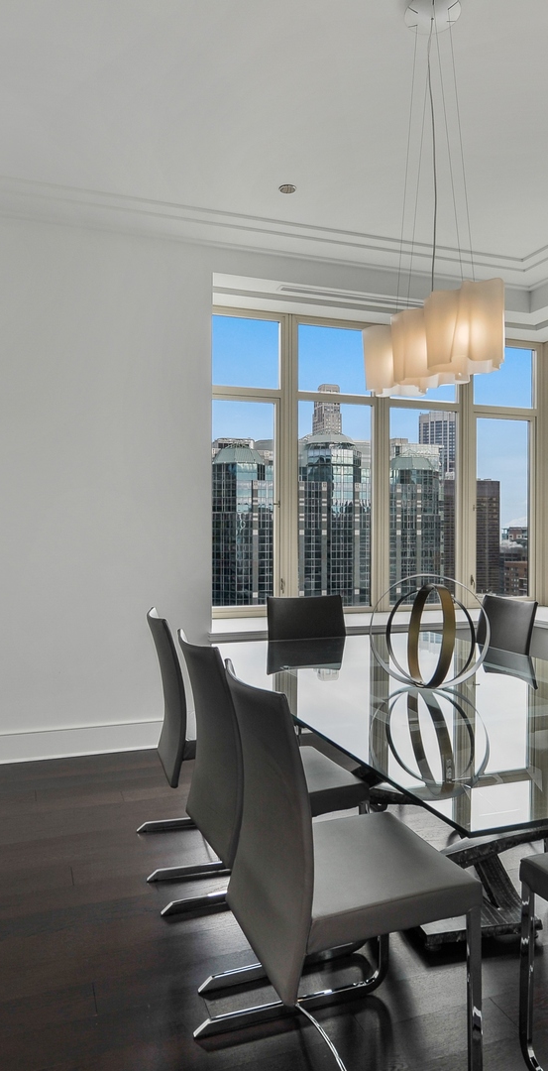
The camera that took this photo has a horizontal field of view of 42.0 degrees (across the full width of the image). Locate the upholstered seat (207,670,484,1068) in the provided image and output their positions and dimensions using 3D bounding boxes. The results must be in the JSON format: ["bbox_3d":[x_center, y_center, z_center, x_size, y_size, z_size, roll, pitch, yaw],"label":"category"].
[{"bbox_3d":[0.135,0.780,1.664,0.544,0.941,0.437,0,0,-20],"label":"upholstered seat"}]

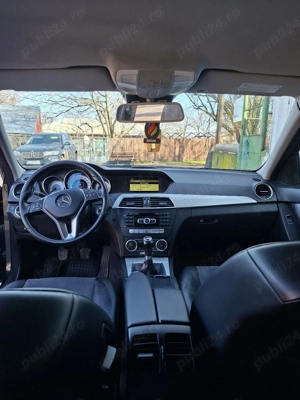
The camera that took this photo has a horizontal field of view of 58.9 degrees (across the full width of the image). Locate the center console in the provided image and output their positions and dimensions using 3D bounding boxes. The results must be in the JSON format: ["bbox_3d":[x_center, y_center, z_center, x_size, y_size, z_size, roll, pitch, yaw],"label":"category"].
[{"bbox_3d":[0.017,0.411,0.902,0.190,0.210,0.380,0,11,-4],"label":"center console"}]

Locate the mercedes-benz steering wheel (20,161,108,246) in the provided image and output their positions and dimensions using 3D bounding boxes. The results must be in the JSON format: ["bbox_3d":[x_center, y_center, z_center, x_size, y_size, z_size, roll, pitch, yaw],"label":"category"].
[{"bbox_3d":[-0.372,0.008,1.168,0.373,0.373,0.110,0,-15,-4],"label":"mercedes-benz steering wheel"}]

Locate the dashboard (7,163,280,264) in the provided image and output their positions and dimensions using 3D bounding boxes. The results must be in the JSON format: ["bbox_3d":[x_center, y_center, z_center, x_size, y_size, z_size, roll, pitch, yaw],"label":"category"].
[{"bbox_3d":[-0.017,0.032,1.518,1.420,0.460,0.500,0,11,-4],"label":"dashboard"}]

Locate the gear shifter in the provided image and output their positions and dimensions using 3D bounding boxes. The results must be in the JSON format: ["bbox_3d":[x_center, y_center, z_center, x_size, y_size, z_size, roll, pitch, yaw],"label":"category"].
[{"bbox_3d":[-0.005,0.251,1.165,0.065,0.155,0.075,0,11,-4],"label":"gear shifter"}]

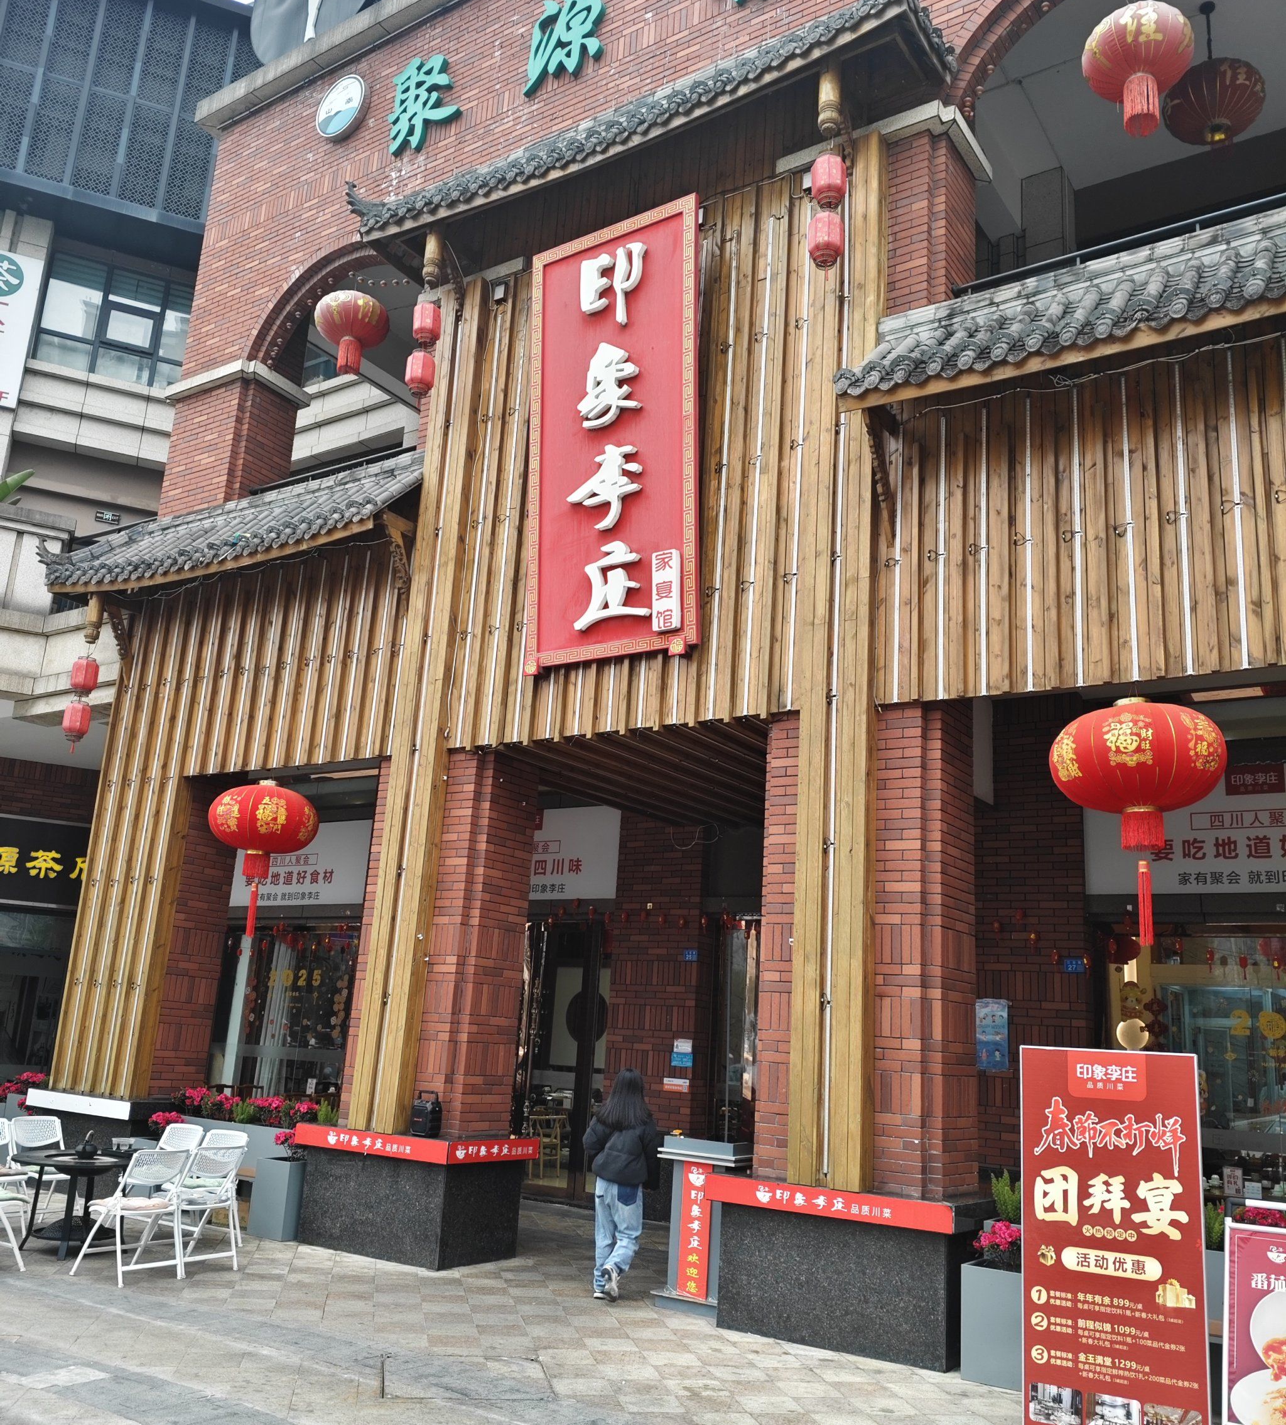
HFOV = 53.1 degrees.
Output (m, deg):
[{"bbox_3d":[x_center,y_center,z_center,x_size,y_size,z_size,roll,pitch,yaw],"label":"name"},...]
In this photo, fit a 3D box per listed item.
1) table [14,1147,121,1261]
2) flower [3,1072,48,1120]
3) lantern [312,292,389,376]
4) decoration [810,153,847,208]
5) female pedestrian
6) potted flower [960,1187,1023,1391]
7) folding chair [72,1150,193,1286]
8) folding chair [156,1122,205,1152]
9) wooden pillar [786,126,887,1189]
[{"bbox_3d":[-4.166,3.623,9.511,0.980,0.650,0.980,-6,-17,34],"label":"table"},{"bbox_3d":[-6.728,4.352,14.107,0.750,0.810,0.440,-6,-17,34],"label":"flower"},{"bbox_3d":[-3.069,-3.942,13.526,0.790,0.880,0.790,3,-14,1],"label":"lantern"},{"bbox_3d":[1.357,-3.879,9.380,0.265,0.390,0.265,-6,-17,34],"label":"decoration"},{"bbox_3d":[-0.158,3.332,9.200,0.500,1.570,0.430,-1,-15,17],"label":"female pedestrian"},{"bbox_3d":[2.122,3.372,7.453,0.420,0.900,0.420,-6,-17,34],"label":"potted flower"},{"bbox_3d":[-3.508,3.459,8.936,0.590,0.830,0.490,-6,-17,34],"label":"folding chair"},{"bbox_3d":[-3.998,3.800,10.478,0.460,0.830,0.520,-4,-17,28],"label":"folding chair"},{"bbox_3d":[1.403,-0.700,9.036,0.490,7.630,0.150,-6,-17,34],"label":"wooden pillar"}]

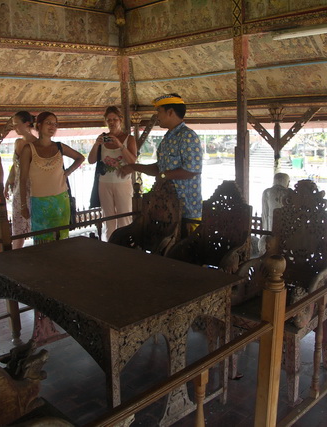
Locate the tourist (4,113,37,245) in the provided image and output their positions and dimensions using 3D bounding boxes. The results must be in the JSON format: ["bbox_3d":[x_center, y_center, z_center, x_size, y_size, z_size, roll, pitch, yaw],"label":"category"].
[{"bbox_3d":[-1.358,-0.117,4.465,0.360,1.690,0.420,-5,11,-17],"label":"tourist"}]

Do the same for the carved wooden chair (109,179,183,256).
[{"bbox_3d":[-0.176,0.291,3.619,0.570,1.120,0.490,-12,15,-43],"label":"carved wooden chair"}]

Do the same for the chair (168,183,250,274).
[{"bbox_3d":[0.275,0.350,3.166,0.570,1.140,0.495,-12,15,-43],"label":"chair"}]

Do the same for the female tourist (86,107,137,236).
[{"bbox_3d":[-0.488,-0.140,4.405,0.470,1.700,0.380,0,11,8],"label":"female tourist"}]

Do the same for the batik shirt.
[{"bbox_3d":[0.152,-0.385,4.120,0.300,0.850,0.500,-6,11,-21],"label":"batik shirt"}]

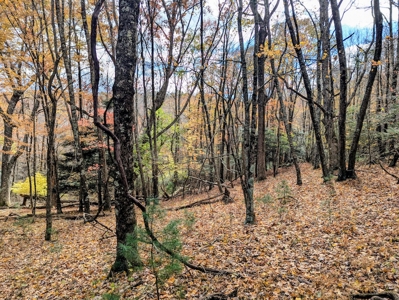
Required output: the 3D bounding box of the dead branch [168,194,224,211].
[{"bbox_3d":[-0.070,1.560,8.300,1.850,0.420,0.350,0,0,-23],"label":"dead branch"}]

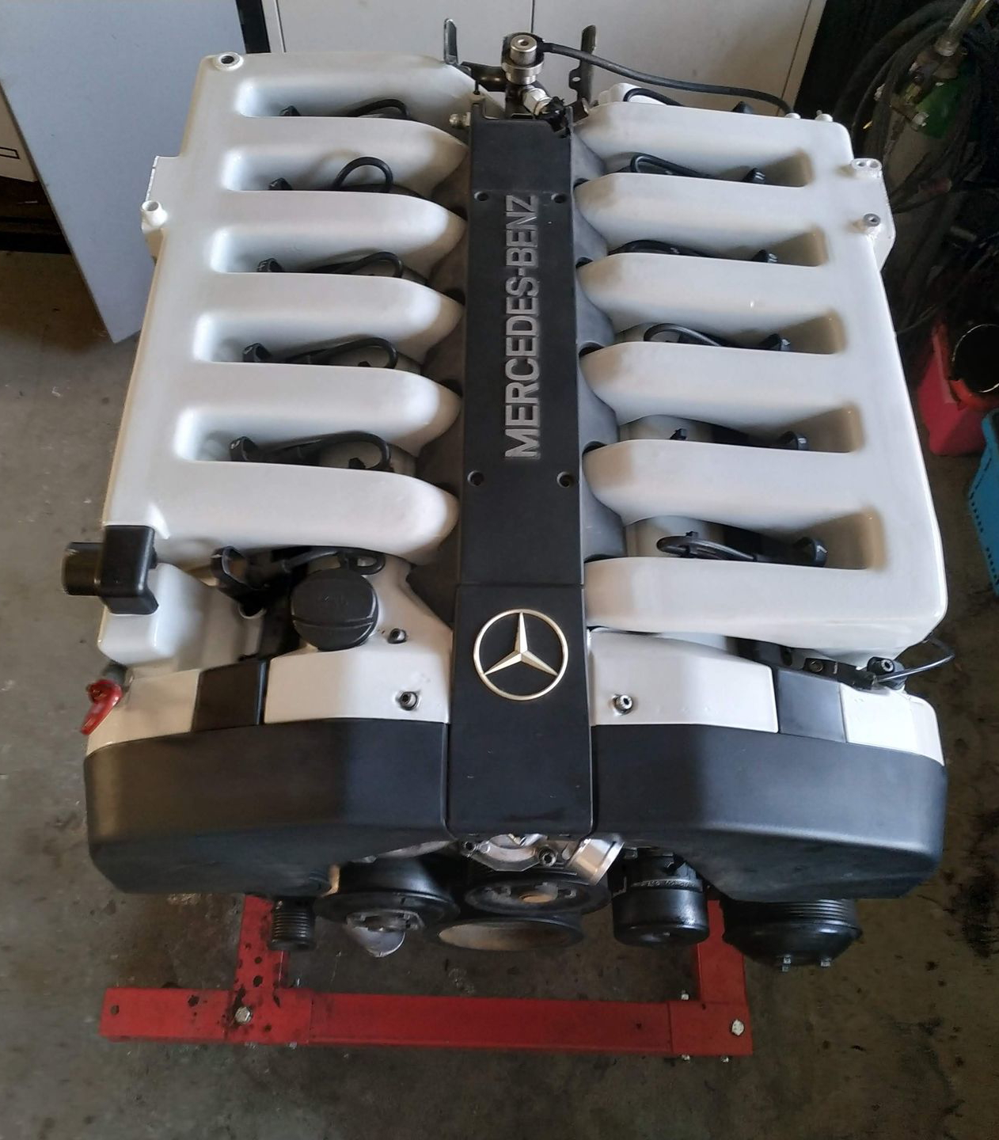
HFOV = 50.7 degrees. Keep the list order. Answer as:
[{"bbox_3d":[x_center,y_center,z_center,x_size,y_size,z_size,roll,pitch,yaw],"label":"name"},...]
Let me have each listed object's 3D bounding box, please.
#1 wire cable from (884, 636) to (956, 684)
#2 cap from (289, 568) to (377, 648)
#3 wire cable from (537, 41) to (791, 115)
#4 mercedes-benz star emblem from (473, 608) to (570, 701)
[{"bbox_3d":[0.320,0.069,0.805,0.053,0.021,0.038,1,59,0],"label":"wire cable"},{"bbox_3d":[-0.124,0.029,0.790,0.066,0.028,0.066,-1,66,2],"label":"cap"},{"bbox_3d":[0.158,-0.473,1.015,0.240,0.042,0.034,12,60,7],"label":"wire cable"},{"bbox_3d":[0.015,0.059,0.735,0.067,0.006,0.067,1,66,0],"label":"mercedes-benz star emblem"}]

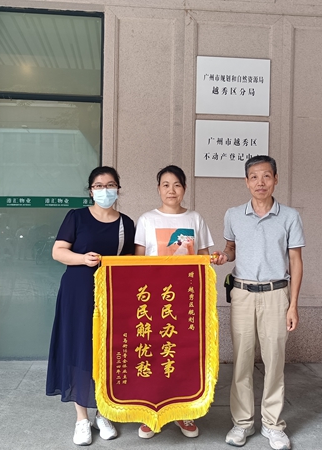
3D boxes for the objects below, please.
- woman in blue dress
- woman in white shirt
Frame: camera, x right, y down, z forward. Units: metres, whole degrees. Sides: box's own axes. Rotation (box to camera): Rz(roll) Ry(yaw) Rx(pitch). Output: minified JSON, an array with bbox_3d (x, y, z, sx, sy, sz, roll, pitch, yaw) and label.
[{"bbox_3d":[-0.422,0.454,2.800,0.510,1.607,0.420,1,0,-6],"label":"woman in blue dress"},{"bbox_3d":[0.078,0.448,2.900,0.490,1.634,0.340,1,0,0],"label":"woman in white shirt"}]

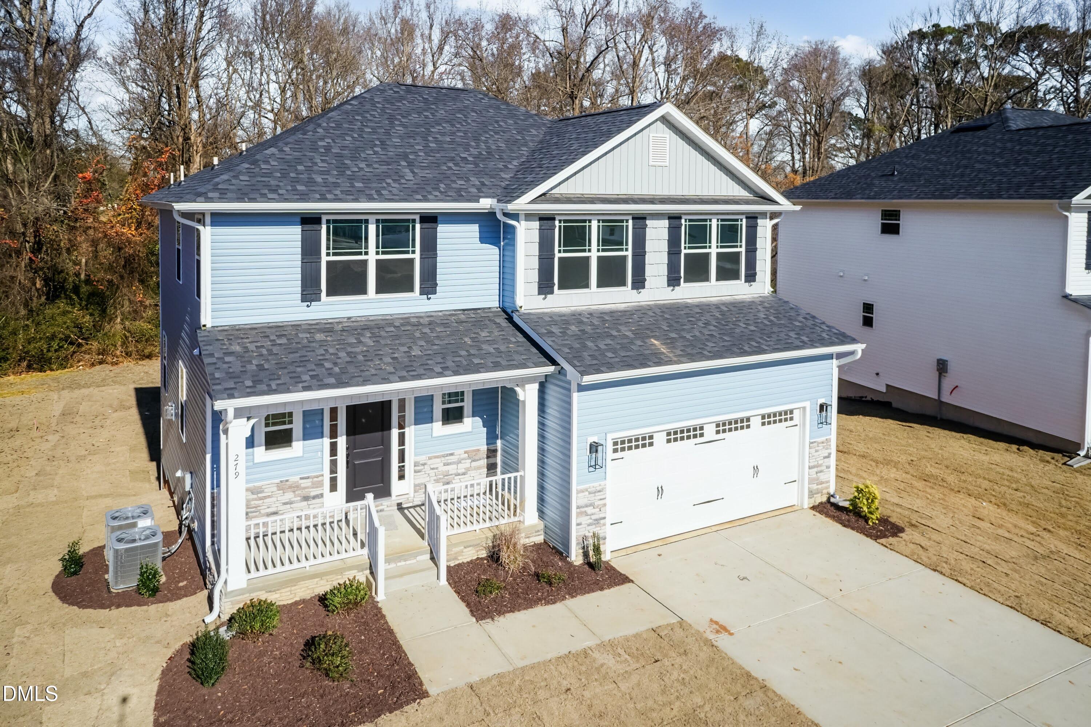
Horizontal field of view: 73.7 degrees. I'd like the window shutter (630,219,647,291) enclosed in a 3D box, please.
[{"bbox_3d":[2.116,-2.467,16.316,0.385,1.620,0.060,-5,11,-26],"label":"window shutter"}]

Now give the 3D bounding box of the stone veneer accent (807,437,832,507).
[{"bbox_3d":[6.211,2.437,16.377,0.723,1.536,0.081,-5,11,-28],"label":"stone veneer accent"}]

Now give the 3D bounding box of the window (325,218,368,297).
[{"bbox_3d":[-3.916,-2.089,14.311,0.850,1.520,0.120,-5,11,-26],"label":"window"}]

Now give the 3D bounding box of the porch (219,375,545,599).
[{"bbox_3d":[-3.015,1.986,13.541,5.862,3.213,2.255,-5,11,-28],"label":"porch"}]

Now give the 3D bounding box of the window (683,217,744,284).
[{"bbox_3d":[3.981,-2.679,17.245,1.820,1.580,0.120,-5,11,-26],"label":"window"}]

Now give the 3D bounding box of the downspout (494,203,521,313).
[{"bbox_3d":[-0.747,-2.161,15.130,0.340,2.200,0.550,-5,11,-26],"label":"downspout"}]

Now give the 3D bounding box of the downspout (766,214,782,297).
[{"bbox_3d":[5.647,-2.688,17.919,0.220,2.000,0.420,-5,11,-26],"label":"downspout"}]

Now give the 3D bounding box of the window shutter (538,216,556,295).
[{"bbox_3d":[0.041,-2.260,15.339,0.386,1.627,0.060,-5,11,-28],"label":"window shutter"}]

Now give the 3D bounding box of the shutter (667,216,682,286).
[{"bbox_3d":[2.985,-2.575,16.731,0.385,1.600,0.060,-5,11,-26],"label":"shutter"}]

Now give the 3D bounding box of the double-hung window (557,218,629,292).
[{"bbox_3d":[1.083,-2.391,15.858,1.871,1.627,0.110,-5,11,-28],"label":"double-hung window"}]

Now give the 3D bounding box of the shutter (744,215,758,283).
[{"bbox_3d":[5.068,-2.786,17.847,0.376,1.627,0.060,-5,11,-28],"label":"shutter"}]

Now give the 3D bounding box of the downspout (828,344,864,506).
[{"bbox_3d":[6.790,1.423,16.519,0.495,3.365,0.505,-5,11,-28],"label":"downspout"}]

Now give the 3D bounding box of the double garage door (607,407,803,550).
[{"bbox_3d":[3.357,2.325,15.077,4.900,2.200,0.150,-5,11,-26],"label":"double garage door"}]

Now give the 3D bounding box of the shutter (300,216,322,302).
[{"bbox_3d":[-4.471,-1.985,13.904,0.366,1.627,0.060,-5,11,-28],"label":"shutter"}]

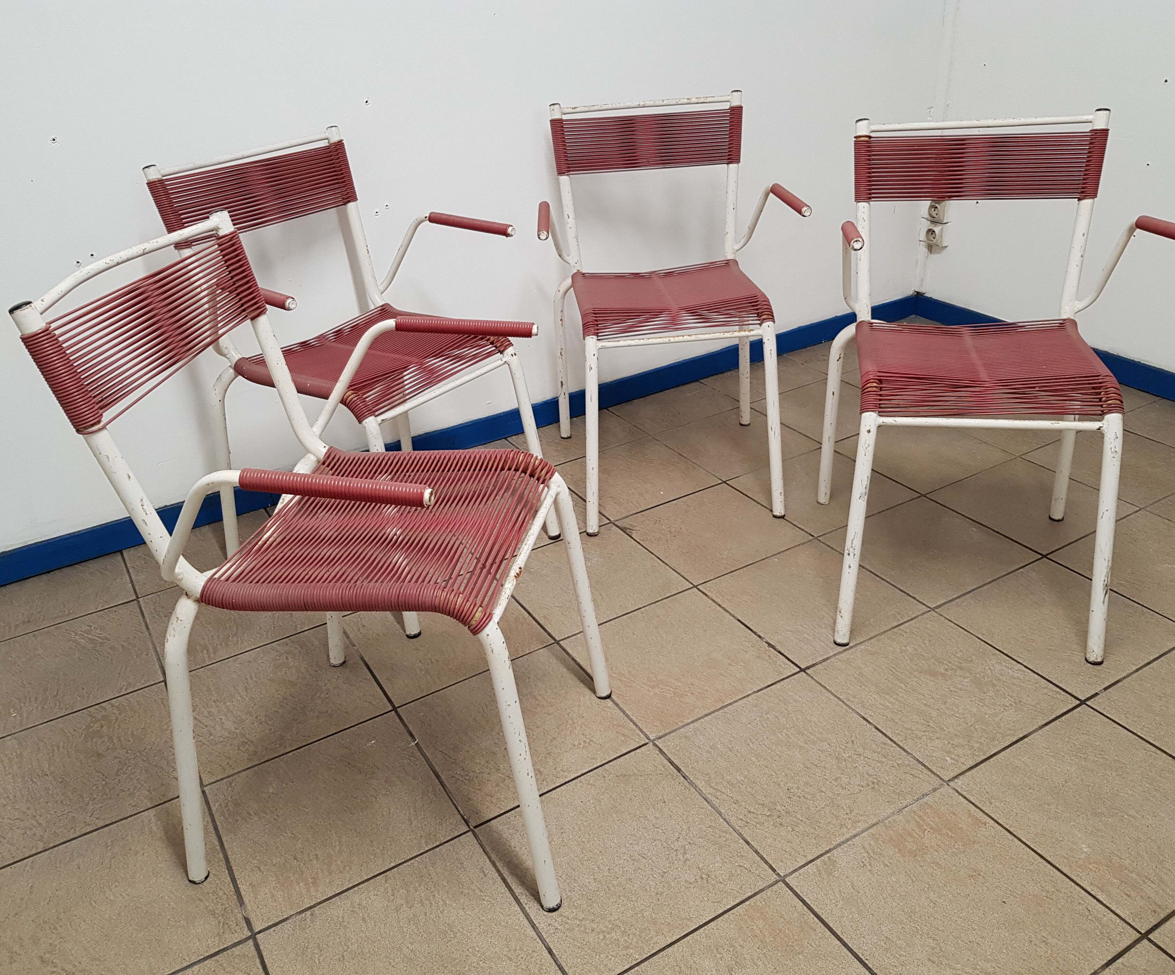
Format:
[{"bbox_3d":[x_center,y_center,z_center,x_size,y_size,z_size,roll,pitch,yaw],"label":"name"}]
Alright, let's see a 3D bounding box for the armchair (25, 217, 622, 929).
[{"bbox_3d":[-0.289,0.078,1.306,0.556,0.809,0.539,2,29,10],"label":"armchair"}]

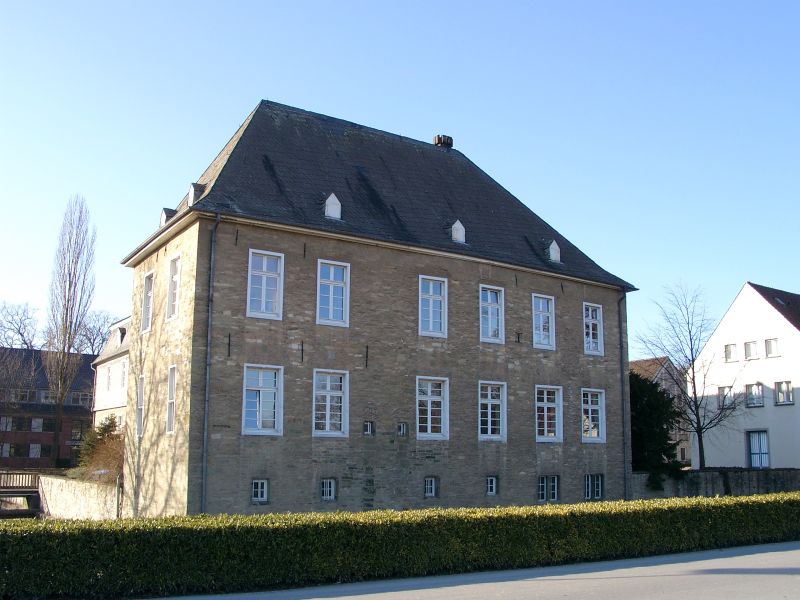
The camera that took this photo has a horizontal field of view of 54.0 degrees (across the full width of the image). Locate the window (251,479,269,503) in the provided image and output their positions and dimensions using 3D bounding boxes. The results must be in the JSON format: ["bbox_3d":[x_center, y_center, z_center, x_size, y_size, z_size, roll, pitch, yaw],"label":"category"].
[{"bbox_3d":[-4.297,5.857,24.140,0.590,0.690,0.150,8,-13,-32],"label":"window"}]

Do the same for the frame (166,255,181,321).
[{"bbox_3d":[-7.001,-0.371,24.544,0.170,2.050,1.172,8,-14,-33],"label":"frame"}]

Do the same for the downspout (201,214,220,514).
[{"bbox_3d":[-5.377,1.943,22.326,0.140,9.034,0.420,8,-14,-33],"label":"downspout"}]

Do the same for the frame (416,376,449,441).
[{"bbox_3d":[1.092,3.717,26.861,1.368,2.124,0.190,8,-14,-33],"label":"frame"}]

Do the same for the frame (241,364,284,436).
[{"bbox_3d":[-4.085,2.996,23.426,1.285,2.085,0.200,8,-13,-32],"label":"frame"}]

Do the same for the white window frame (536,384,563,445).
[{"bbox_3d":[5.649,4.340,29.893,1.420,2.132,0.190,8,-14,-33],"label":"white window frame"}]

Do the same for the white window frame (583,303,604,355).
[{"bbox_3d":[7.852,1.219,32.055,1.131,2.125,0.190,8,-14,-33],"label":"white window frame"}]

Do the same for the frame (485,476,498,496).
[{"bbox_3d":[3.181,6.539,27.564,0.560,0.668,0.120,8,-13,-32],"label":"frame"}]

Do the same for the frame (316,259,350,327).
[{"bbox_3d":[-2.156,-0.192,25.277,1.178,2.116,0.200,8,-13,-32],"label":"frame"}]

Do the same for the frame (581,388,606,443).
[{"bbox_3d":[7.530,4.527,30.682,1.307,2.103,0.200,8,-13,-32],"label":"frame"}]

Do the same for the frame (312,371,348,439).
[{"bbox_3d":[-2.180,3.243,24.617,1.262,2.087,0.200,8,-13,-32],"label":"frame"}]

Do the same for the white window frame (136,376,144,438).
[{"bbox_3d":[-9.114,3.723,27.715,0.130,2.170,0.840,8,-13,-32],"label":"white window frame"}]

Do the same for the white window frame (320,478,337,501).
[{"bbox_3d":[-2.300,6.129,25.424,0.550,0.670,0.150,8,-13,-32],"label":"white window frame"}]

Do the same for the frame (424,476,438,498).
[{"bbox_3d":[1.082,6.569,27.599,0.500,0.670,0.150,8,-13,-32],"label":"frame"}]

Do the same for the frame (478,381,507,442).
[{"bbox_3d":[3.458,4.199,29.572,1.356,2.192,0.200,8,-13,-32],"label":"frame"}]

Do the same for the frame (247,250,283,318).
[{"bbox_3d":[-4.325,-0.477,25.227,1.213,2.200,0.170,8,-13,-32],"label":"frame"}]

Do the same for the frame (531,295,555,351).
[{"bbox_3d":[5.548,0.868,30.530,1.169,2.137,0.190,8,-14,-33],"label":"frame"}]

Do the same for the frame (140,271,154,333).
[{"bbox_3d":[-8.479,0.089,26.671,0.170,2.086,1.117,8,-14,-33],"label":"frame"}]

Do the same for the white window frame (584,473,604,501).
[{"bbox_3d":[7.870,7.594,31.928,0.930,0.980,0.170,8,-13,-32],"label":"white window frame"}]

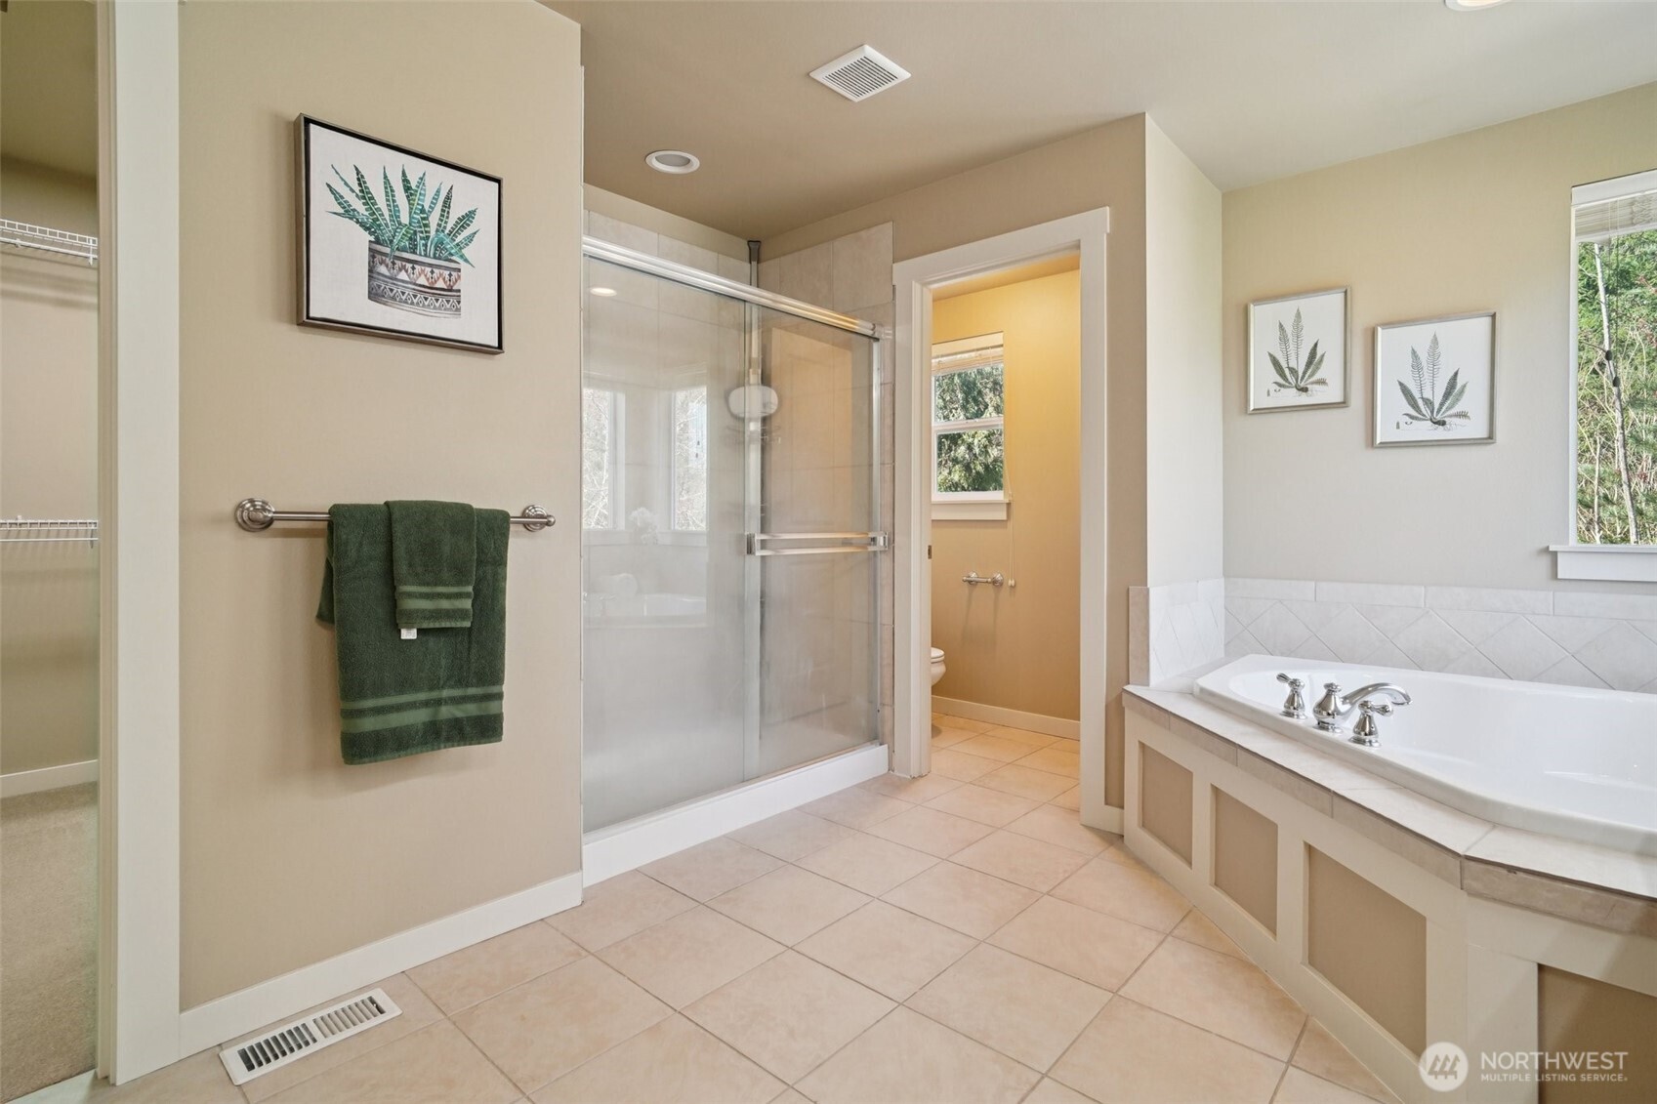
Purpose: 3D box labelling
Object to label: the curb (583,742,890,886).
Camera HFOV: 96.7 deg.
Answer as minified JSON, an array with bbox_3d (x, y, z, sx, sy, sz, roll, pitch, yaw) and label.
[{"bbox_3d":[-0.279,0.944,2.810,0.116,0.122,1.471,0,0,42],"label":"curb"}]

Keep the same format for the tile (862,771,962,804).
[{"bbox_3d":[0.348,0.998,3.143,0.326,0.010,0.336,0,0,42],"label":"tile"}]

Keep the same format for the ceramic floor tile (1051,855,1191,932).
[{"bbox_3d":[0.852,0.972,2.099,0.328,0.010,0.335,0,0,42],"label":"ceramic floor tile"}]

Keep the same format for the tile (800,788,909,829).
[{"bbox_3d":[0.105,1.006,2.889,0.326,0.010,0.336,0,0,42],"label":"tile"}]

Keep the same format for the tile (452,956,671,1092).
[{"bbox_3d":[-0.571,1.004,1.592,0.338,0.010,0.338,0,1,42],"label":"tile"}]

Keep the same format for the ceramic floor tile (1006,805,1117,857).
[{"bbox_3d":[0.837,0.972,2.581,0.328,0.010,0.335,0,0,42],"label":"ceramic floor tile"}]

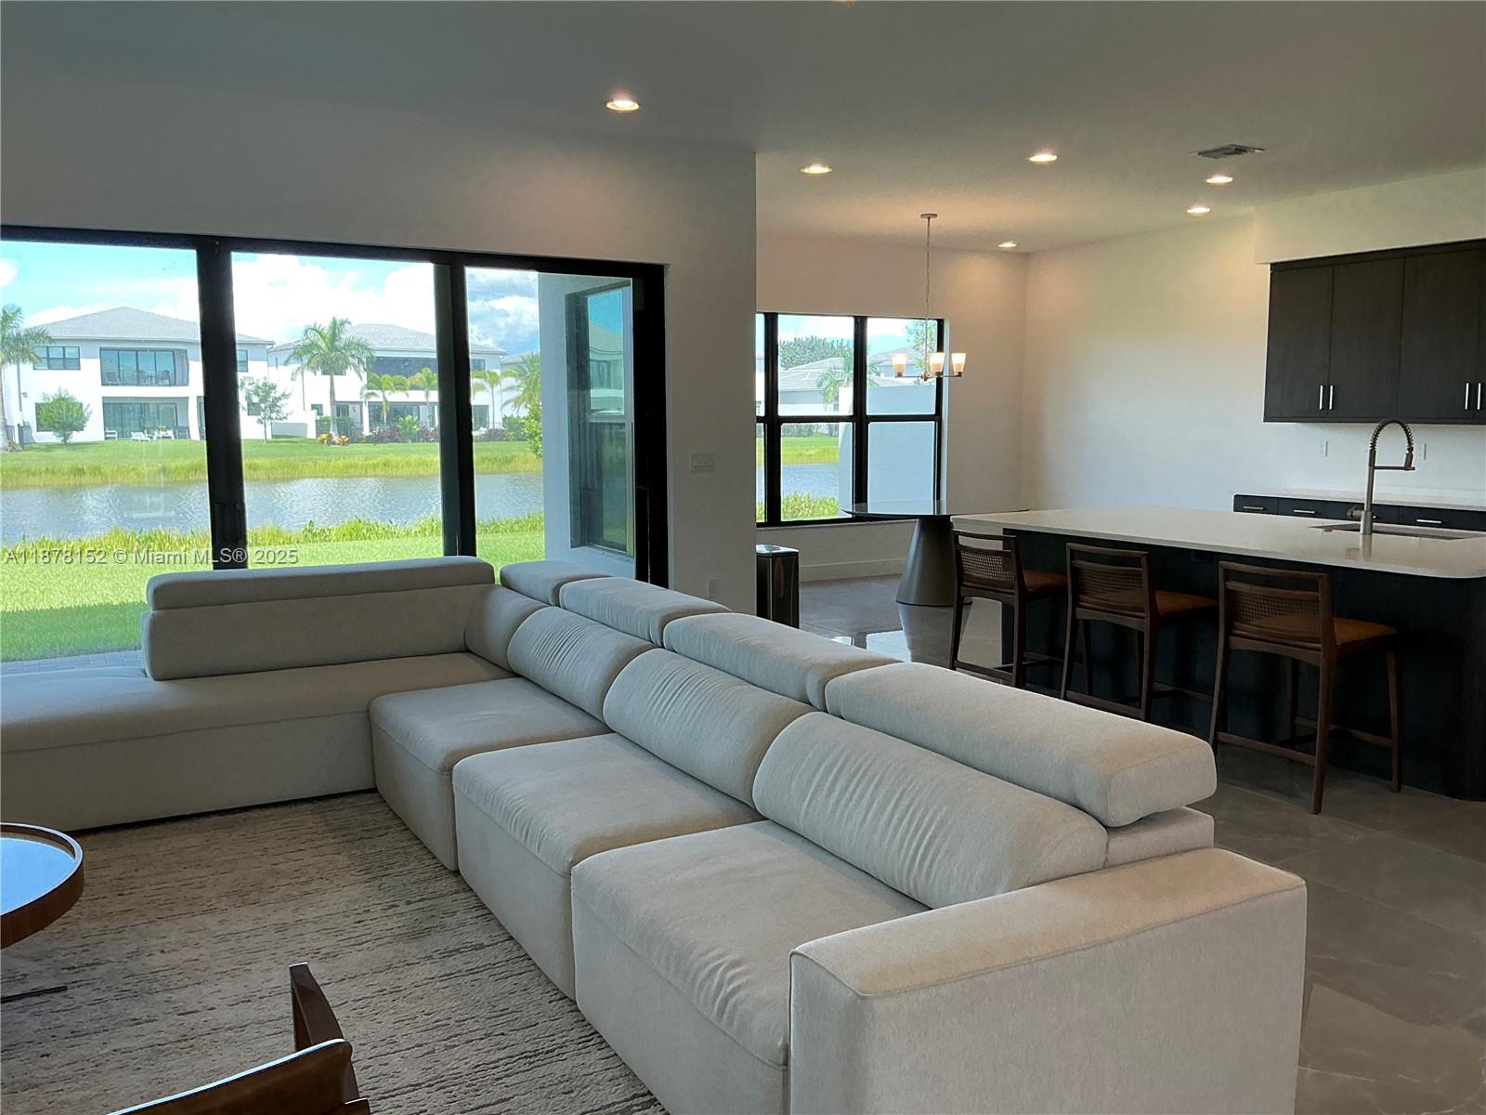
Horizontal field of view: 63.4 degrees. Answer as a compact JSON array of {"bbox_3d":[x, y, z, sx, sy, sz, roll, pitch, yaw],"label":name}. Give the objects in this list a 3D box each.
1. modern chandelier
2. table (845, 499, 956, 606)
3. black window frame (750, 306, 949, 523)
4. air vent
[{"bbox_3d":[1.456,-2.028,9.449,0.600,1.275,0.600,-4,8,-30],"label":"modern chandelier"},{"bbox_3d":[1.565,-0.029,9.786,1.500,0.766,1.500,0,7,0],"label":"table"},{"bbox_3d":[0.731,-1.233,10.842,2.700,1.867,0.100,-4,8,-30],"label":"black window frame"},{"bbox_3d":[2.826,-2.357,7.040,0.300,0.030,0.300,-4,8,-30],"label":"air vent"}]

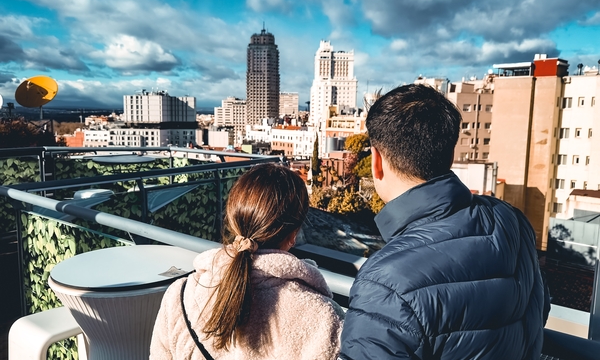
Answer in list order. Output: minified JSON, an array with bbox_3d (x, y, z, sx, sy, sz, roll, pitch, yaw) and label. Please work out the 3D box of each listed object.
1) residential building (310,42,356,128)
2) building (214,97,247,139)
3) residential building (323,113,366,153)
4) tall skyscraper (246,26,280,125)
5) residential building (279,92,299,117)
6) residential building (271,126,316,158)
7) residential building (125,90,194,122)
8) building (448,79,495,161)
[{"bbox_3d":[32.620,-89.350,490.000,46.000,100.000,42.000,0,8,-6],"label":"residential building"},{"bbox_3d":[-77.710,-67.550,525.000,34.000,48.000,24.000,4,8,17],"label":"building"},{"bbox_3d":[13.650,-13.320,143.000,14.000,13.500,11.000,5,8,27],"label":"residential building"},{"bbox_3d":[-44.970,-114.330,575.000,33.000,130.000,27.000,5,8,25],"label":"tall skyscraper"},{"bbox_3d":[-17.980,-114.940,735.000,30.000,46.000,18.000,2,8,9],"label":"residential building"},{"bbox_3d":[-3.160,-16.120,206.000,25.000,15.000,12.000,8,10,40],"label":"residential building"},{"bbox_3d":[-98.480,-49.940,330.000,36.000,25.000,32.000,5,8,27],"label":"residential building"},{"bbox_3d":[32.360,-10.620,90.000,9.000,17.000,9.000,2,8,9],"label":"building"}]

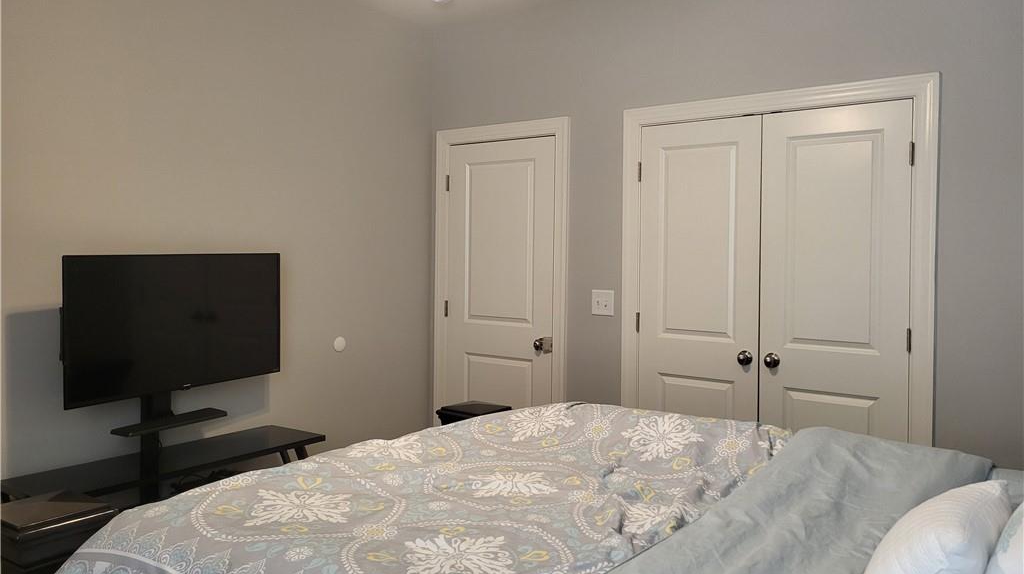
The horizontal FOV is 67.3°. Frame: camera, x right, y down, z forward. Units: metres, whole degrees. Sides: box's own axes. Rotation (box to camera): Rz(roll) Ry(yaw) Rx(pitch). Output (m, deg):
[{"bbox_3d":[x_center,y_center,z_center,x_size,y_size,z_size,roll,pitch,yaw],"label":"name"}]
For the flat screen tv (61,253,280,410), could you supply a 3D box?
[{"bbox_3d":[-1.372,0.143,3.187,0.070,0.559,0.963,5,5,34],"label":"flat screen tv"}]

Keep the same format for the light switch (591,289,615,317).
[{"bbox_3d":[0.464,0.084,3.950,0.124,0.124,0.018,2,3,36],"label":"light switch"}]

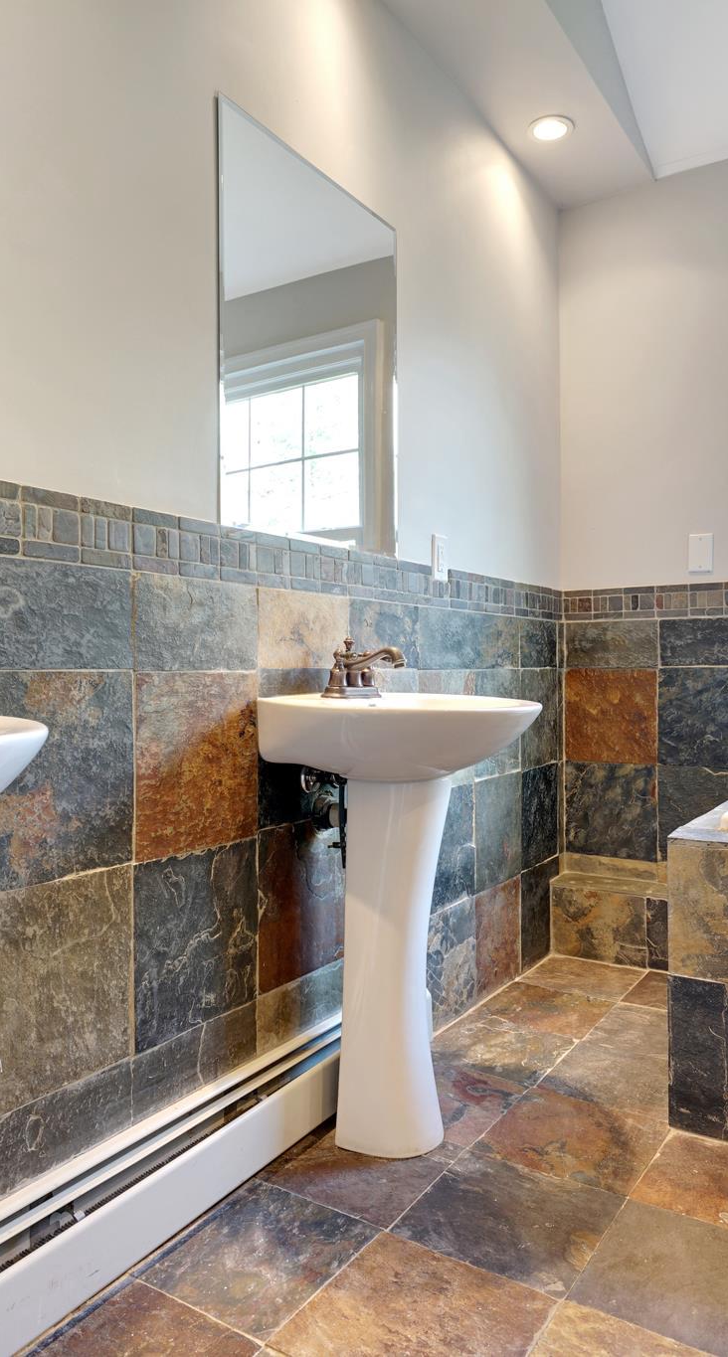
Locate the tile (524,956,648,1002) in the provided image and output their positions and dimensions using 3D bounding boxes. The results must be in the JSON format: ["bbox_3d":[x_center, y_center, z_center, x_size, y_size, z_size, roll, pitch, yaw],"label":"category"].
[{"bbox_3d":[0.666,0.910,2.748,0.305,0.013,0.305,0,0,33],"label":"tile"}]

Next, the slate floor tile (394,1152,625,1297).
[{"bbox_3d":[0.247,0.920,1.542,0.305,0.013,0.305,0,0,33],"label":"slate floor tile"}]

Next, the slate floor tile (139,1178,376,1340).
[{"bbox_3d":[-0.175,0.911,1.438,0.303,0.012,0.301,0,1,33],"label":"slate floor tile"}]

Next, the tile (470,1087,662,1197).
[{"bbox_3d":[0.414,0.907,1.782,0.301,0.012,0.301,0,1,33],"label":"tile"}]

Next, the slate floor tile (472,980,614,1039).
[{"bbox_3d":[0.496,0.913,2.488,0.305,0.013,0.305,0,0,33],"label":"slate floor tile"}]

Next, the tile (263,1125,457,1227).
[{"bbox_3d":[-0.009,0.921,1.707,0.305,0.013,0.305,0,0,33],"label":"tile"}]

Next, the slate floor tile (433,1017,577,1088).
[{"bbox_3d":[0.324,0.904,2.206,0.303,0.012,0.301,0,1,33],"label":"slate floor tile"}]

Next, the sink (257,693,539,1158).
[{"bbox_3d":[0.107,0.474,1.753,0.450,0.879,0.605,0,0,33],"label":"sink"}]

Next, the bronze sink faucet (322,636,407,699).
[{"bbox_3d":[0.018,-0.022,1.790,0.158,0.120,0.175,0,0,33],"label":"bronze sink faucet"}]

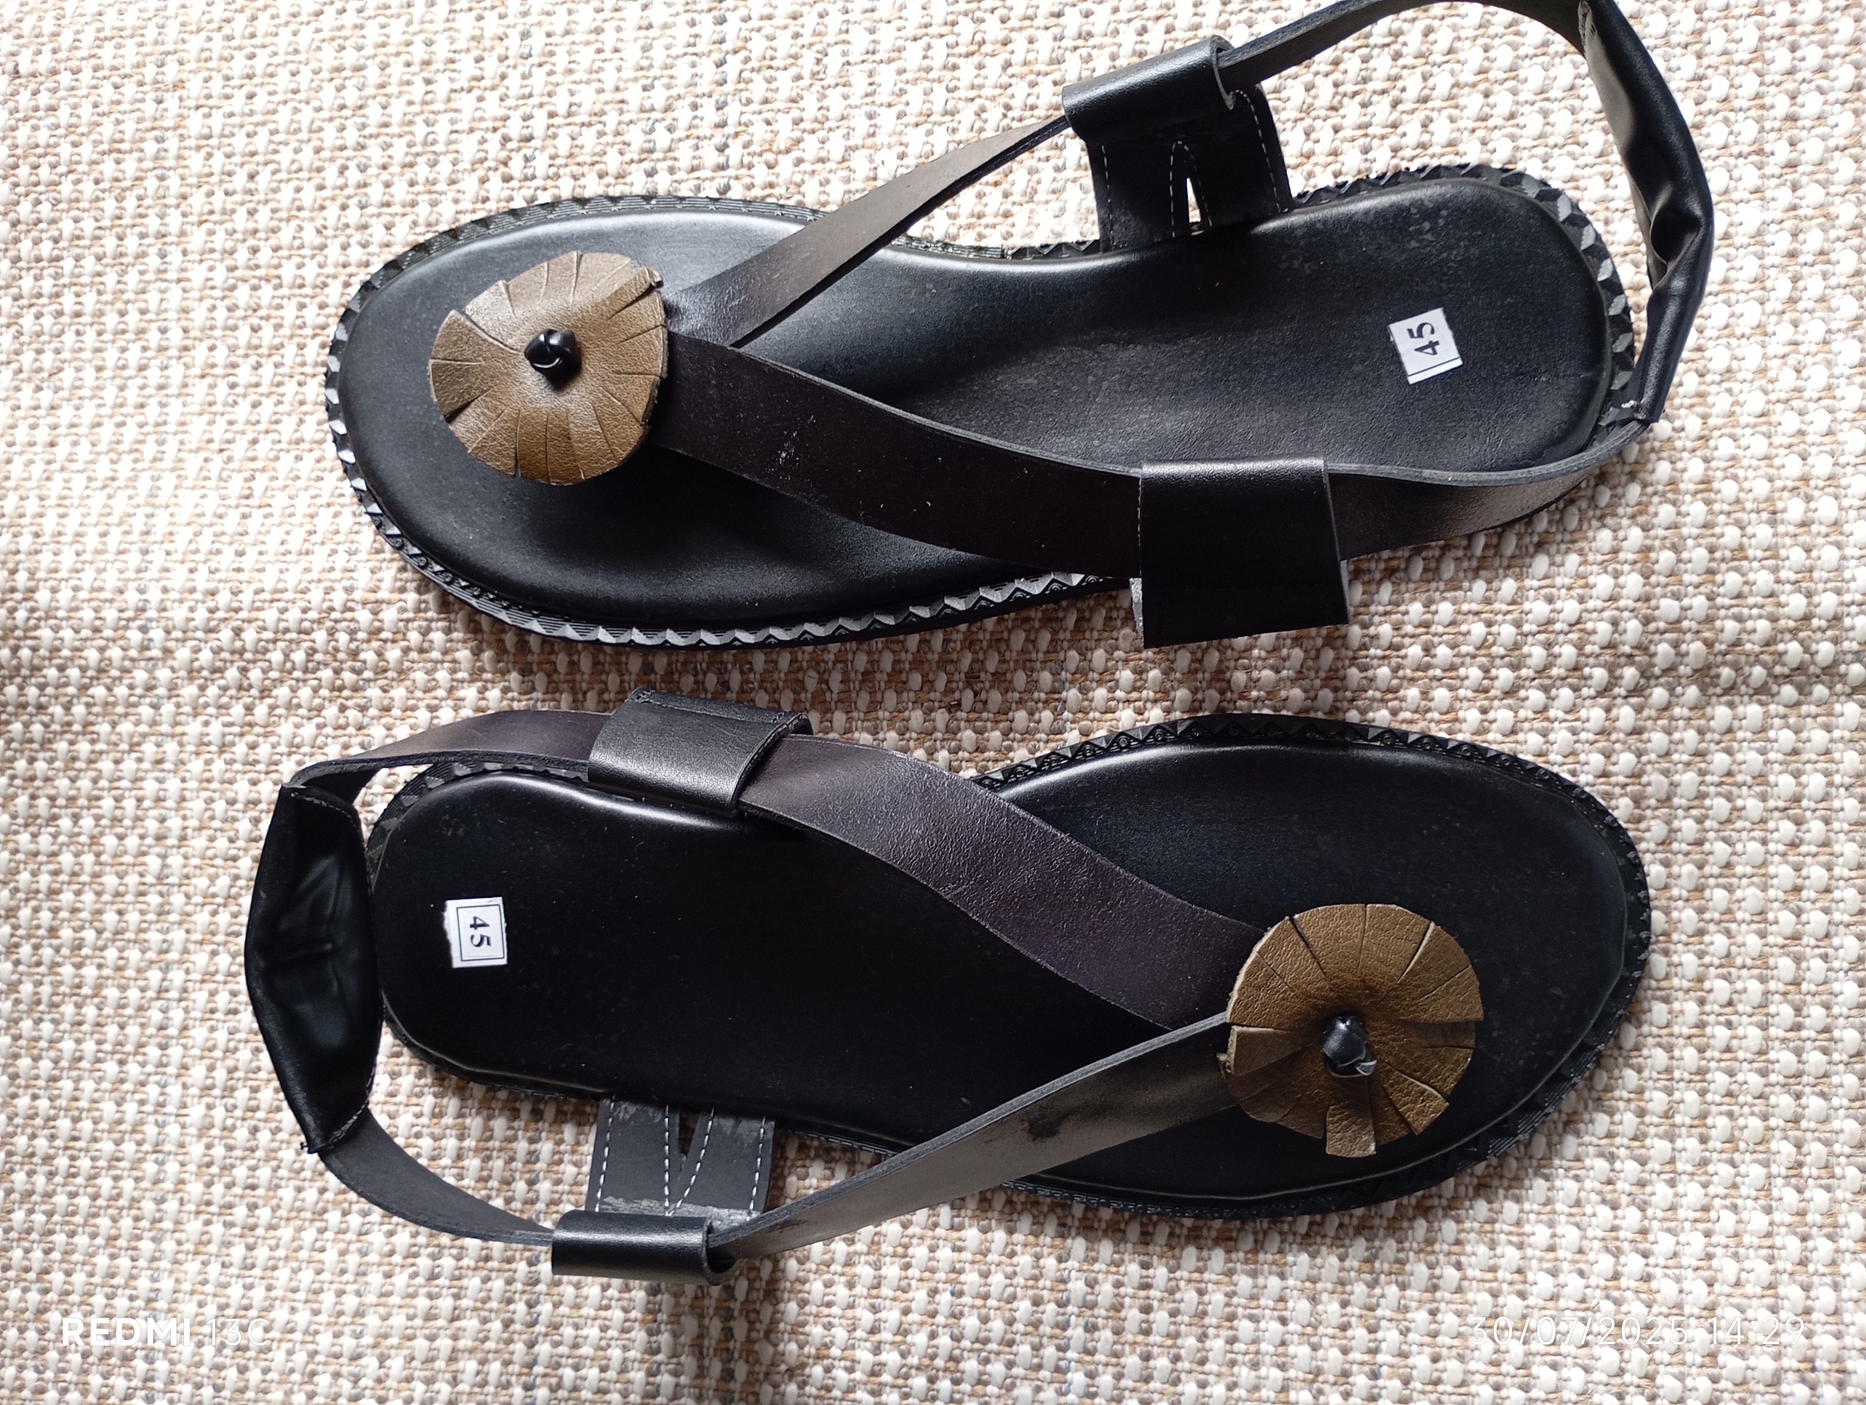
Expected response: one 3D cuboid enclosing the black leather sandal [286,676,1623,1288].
[{"bbox_3d":[-0.002,0.064,0.331,0.308,0.075,0.128,2,90,10],"label":"black leather sandal"}]

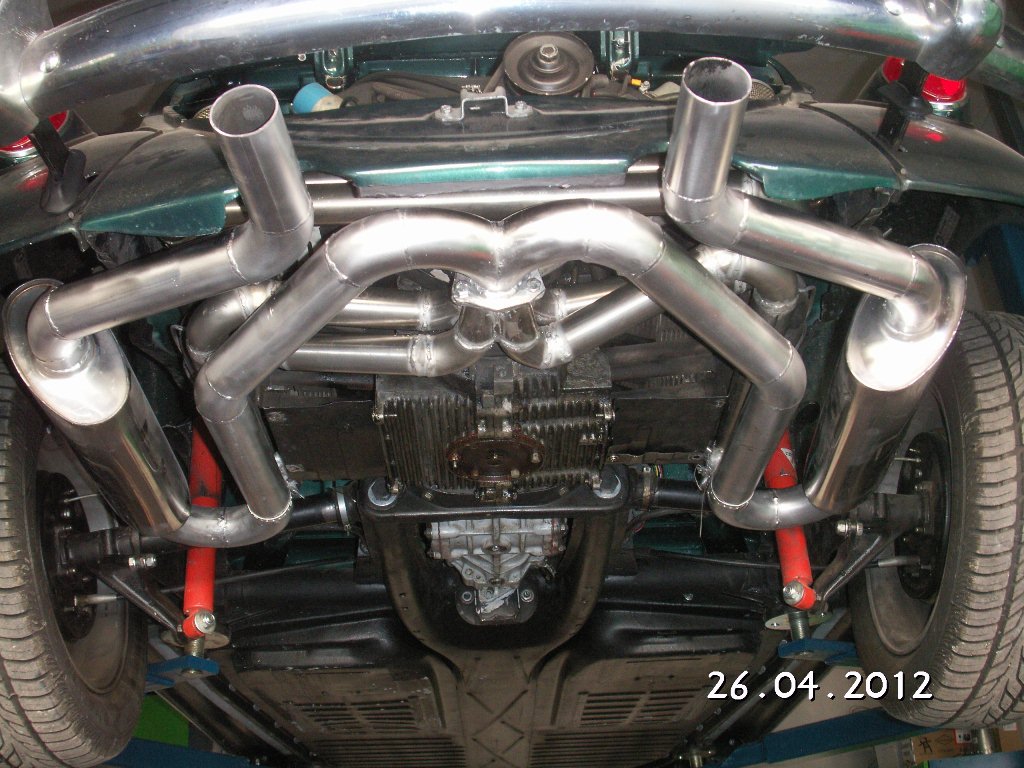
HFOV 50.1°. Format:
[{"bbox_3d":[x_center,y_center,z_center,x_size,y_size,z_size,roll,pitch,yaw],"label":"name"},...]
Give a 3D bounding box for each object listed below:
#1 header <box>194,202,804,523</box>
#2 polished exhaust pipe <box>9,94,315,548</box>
[{"bbox_3d":[-0.015,-0.014,1.304,0.676,0.170,0.570,-2,-28,-1],"label":"header"},{"bbox_3d":[-0.396,-0.038,1.252,0.407,0.225,0.730,-2,-28,-1],"label":"polished exhaust pipe"}]

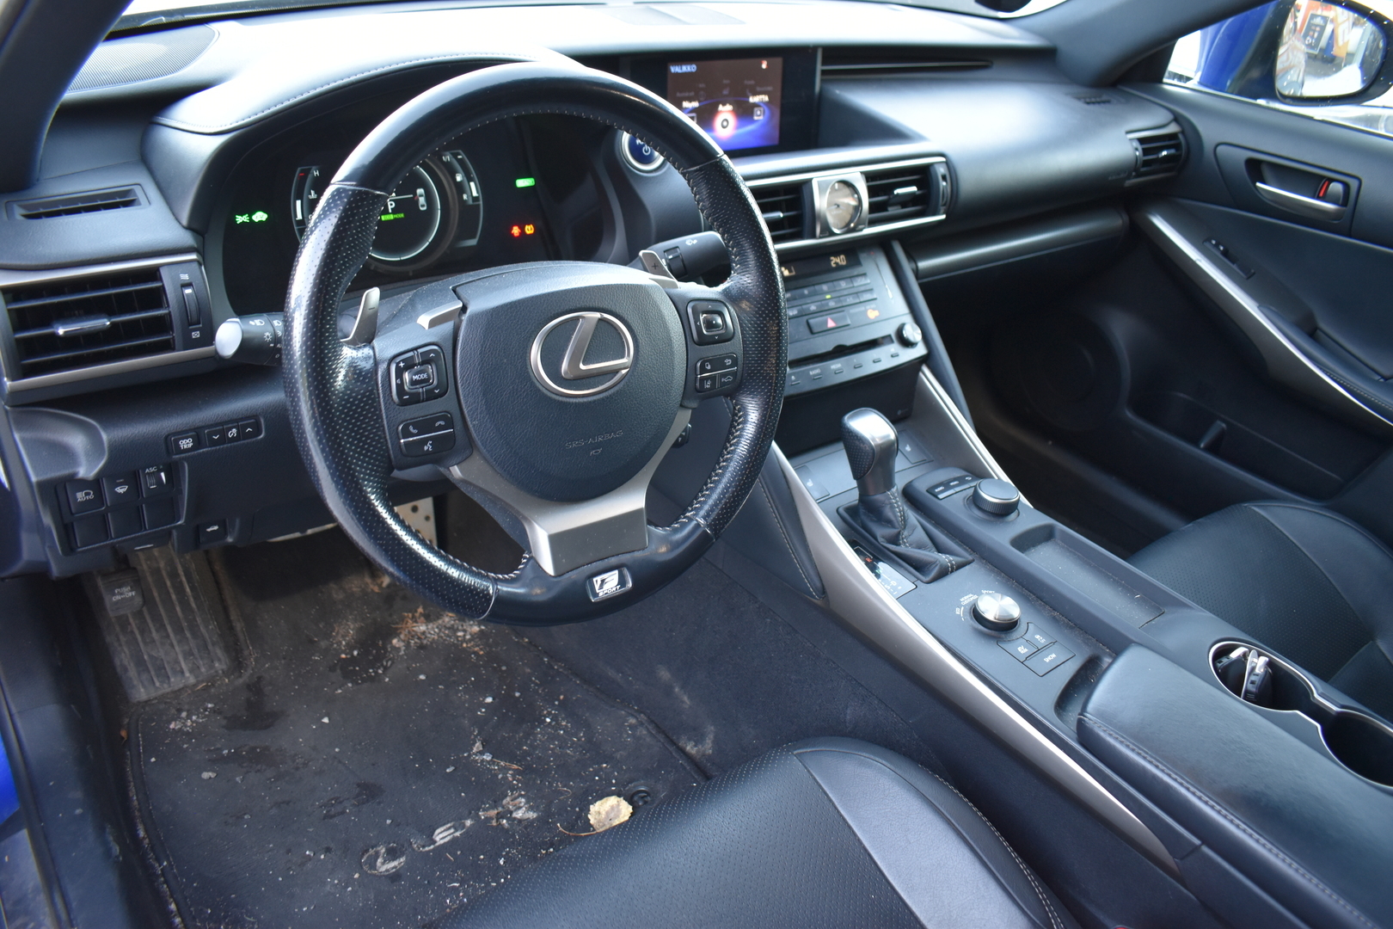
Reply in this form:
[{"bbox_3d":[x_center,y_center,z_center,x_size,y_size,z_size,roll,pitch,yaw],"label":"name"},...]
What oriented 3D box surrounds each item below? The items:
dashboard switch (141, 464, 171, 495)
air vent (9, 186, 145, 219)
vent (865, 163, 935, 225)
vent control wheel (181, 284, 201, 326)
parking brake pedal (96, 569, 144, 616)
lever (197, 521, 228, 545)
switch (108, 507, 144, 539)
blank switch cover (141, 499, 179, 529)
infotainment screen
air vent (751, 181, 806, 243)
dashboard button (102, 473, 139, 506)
[{"bbox_3d":[-0.409,0.009,0.790,0.022,0.026,0.013,-20,44,-35],"label":"dashboard switch"},{"bbox_3d":[-0.448,-0.185,0.758,0.087,0.014,0.027,-17,53,-32],"label":"air vent"},{"bbox_3d":[0.200,-0.269,1.052,0.078,0.052,0.030,-17,21,-32],"label":"vent"},{"bbox_3d":[-0.345,-0.109,0.714,0.009,0.029,0.011,-17,21,-33],"label":"vent control wheel"},{"bbox_3d":[-0.627,0.139,1.140,0.038,0.046,0.025,-17,18,-33],"label":"parking brake pedal"},{"bbox_3d":[-0.380,0.050,0.818,0.021,0.022,0.013,-20,44,-35],"label":"lever"},{"bbox_3d":[-0.434,0.041,0.793,0.022,0.025,0.013,-20,44,-35],"label":"switch"},{"bbox_3d":[-0.401,0.034,0.778,0.023,0.024,0.011,-17,46,-32],"label":"blank switch cover"},{"bbox_3d":[0.028,-0.380,1.109,0.151,0.090,0.012,-17,32,-32],"label":"infotainment screen"},{"bbox_3d":[0.065,-0.228,0.962,0.078,0.052,0.030,-17,21,-32],"label":"air vent"},{"bbox_3d":[-0.429,0.015,0.778,0.022,0.026,0.013,-20,44,-35],"label":"dashboard button"}]

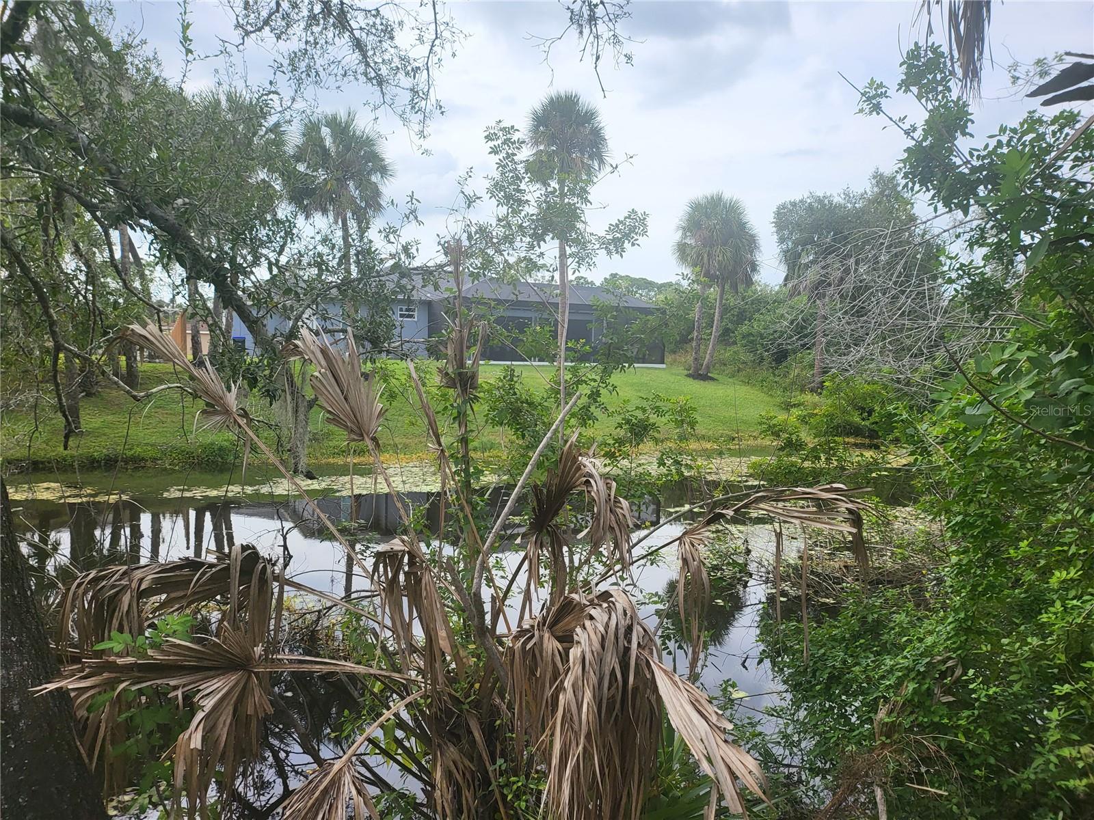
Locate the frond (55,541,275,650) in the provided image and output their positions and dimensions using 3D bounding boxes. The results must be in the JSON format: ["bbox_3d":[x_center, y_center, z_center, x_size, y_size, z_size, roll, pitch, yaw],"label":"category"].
[{"bbox_3d":[-1.330,0.658,2.650,0.720,0.400,0.420,1,3,0],"label":"frond"}]

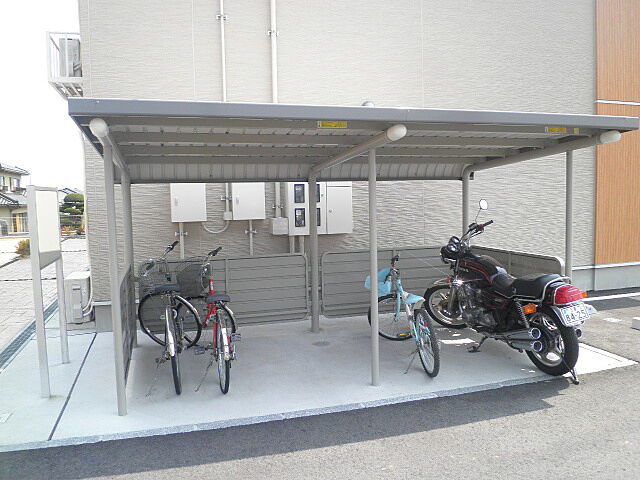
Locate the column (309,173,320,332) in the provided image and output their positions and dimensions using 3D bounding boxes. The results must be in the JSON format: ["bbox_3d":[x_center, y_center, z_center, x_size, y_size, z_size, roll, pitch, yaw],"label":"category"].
[{"bbox_3d":[-0.065,0.147,5.354,0.082,1.782,0.082,-3,6,-17],"label":"column"}]

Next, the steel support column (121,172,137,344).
[{"bbox_3d":[-2.002,0.206,5.089,0.082,1.851,0.082,-3,4,-18],"label":"steel support column"}]

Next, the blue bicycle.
[{"bbox_3d":[0.884,0.707,4.788,0.540,0.970,1.560,-2,4,-6],"label":"blue bicycle"}]

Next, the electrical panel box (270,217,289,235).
[{"bbox_3d":[-0.513,-0.172,6.085,0.192,0.213,0.140,-3,4,-18],"label":"electrical panel box"}]

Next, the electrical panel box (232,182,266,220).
[{"bbox_3d":[-0.895,-0.487,5.960,0.406,0.475,0.170,-3,4,-18],"label":"electrical panel box"}]

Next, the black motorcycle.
[{"bbox_3d":[1.707,0.423,4.791,0.830,1.380,2.140,-3,6,-17],"label":"black motorcycle"}]

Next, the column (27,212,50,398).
[{"bbox_3d":[-2.059,0.401,3.518,0.060,1.545,0.060,-3,6,-17],"label":"column"}]

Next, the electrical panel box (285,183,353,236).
[{"bbox_3d":[-0.025,-0.400,5.912,0.839,0.677,0.180,-3,6,-17],"label":"electrical panel box"}]

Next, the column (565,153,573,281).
[{"bbox_3d":[2.312,0.175,4.450,0.060,1.953,0.060,-3,6,-17],"label":"column"}]

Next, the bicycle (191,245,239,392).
[{"bbox_3d":[-0.948,0.612,4.154,0.540,1.040,1.700,-3,6,-17],"label":"bicycle"}]

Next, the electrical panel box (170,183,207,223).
[{"bbox_3d":[-1.577,-0.457,5.741,0.410,0.481,0.170,-3,4,-18],"label":"electrical panel box"}]

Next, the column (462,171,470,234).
[{"bbox_3d":[1.931,0.069,6.353,0.081,1.988,0.081,-3,4,-18],"label":"column"}]

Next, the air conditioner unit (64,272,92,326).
[{"bbox_3d":[-2.909,0.677,5.911,0.290,0.530,0.760,-3,6,-17],"label":"air conditioner unit"}]

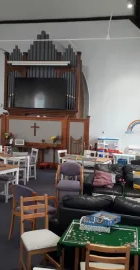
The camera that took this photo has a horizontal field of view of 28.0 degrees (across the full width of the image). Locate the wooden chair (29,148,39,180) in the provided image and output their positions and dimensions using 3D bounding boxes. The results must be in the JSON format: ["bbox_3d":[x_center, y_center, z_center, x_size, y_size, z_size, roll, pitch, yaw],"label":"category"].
[{"bbox_3d":[-1.255,0.882,8.453,0.480,0.870,0.410,0,4,-35],"label":"wooden chair"}]

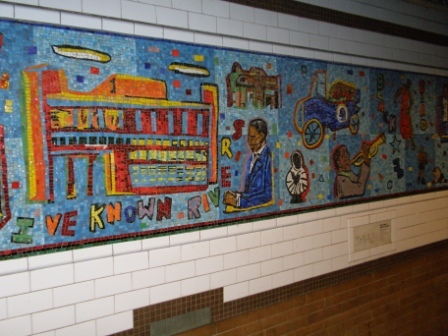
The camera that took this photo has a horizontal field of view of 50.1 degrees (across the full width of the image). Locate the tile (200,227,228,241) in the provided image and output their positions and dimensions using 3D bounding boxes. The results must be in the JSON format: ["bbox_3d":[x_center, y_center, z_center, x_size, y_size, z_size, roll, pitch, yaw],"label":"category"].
[{"bbox_3d":[-0.049,0.288,2.115,0.150,0.045,0.012,-4,4,-38],"label":"tile"}]

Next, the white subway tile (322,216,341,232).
[{"bbox_3d":[0.600,0.316,2.666,0.152,0.075,0.010,-4,5,-38],"label":"white subway tile"}]

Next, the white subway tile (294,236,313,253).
[{"bbox_3d":[0.413,0.403,2.512,0.152,0.074,0.012,-3,4,-38],"label":"white subway tile"}]

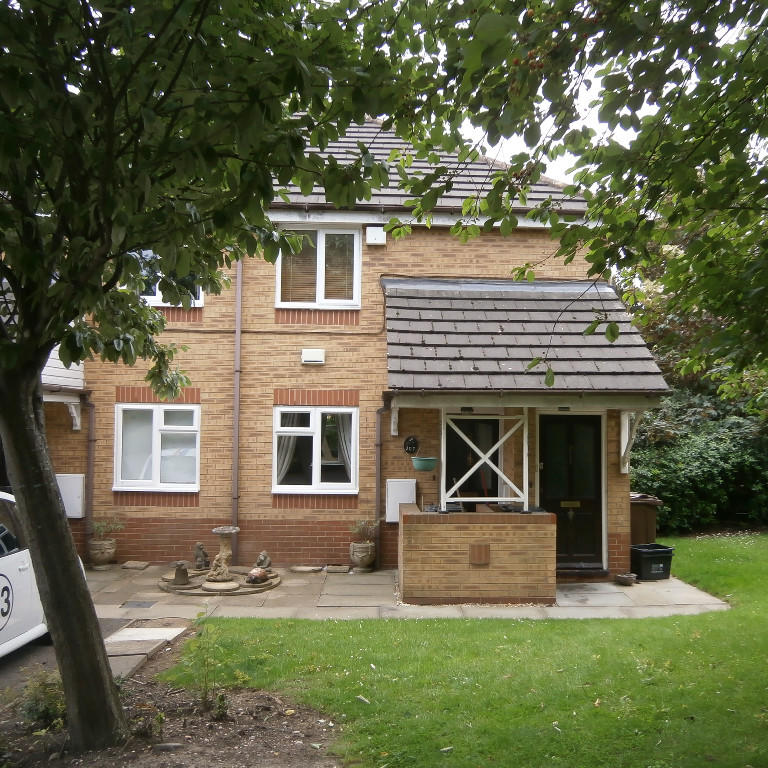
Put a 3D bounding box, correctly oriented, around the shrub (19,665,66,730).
[{"bbox_3d":[-2.163,2.010,4.930,0.400,0.440,0.380,1,-3,-3],"label":"shrub"}]

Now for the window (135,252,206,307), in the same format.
[{"bbox_3d":[-3.112,-1.654,10.782,1.180,1.120,0.120,1,-3,-3],"label":"window"}]

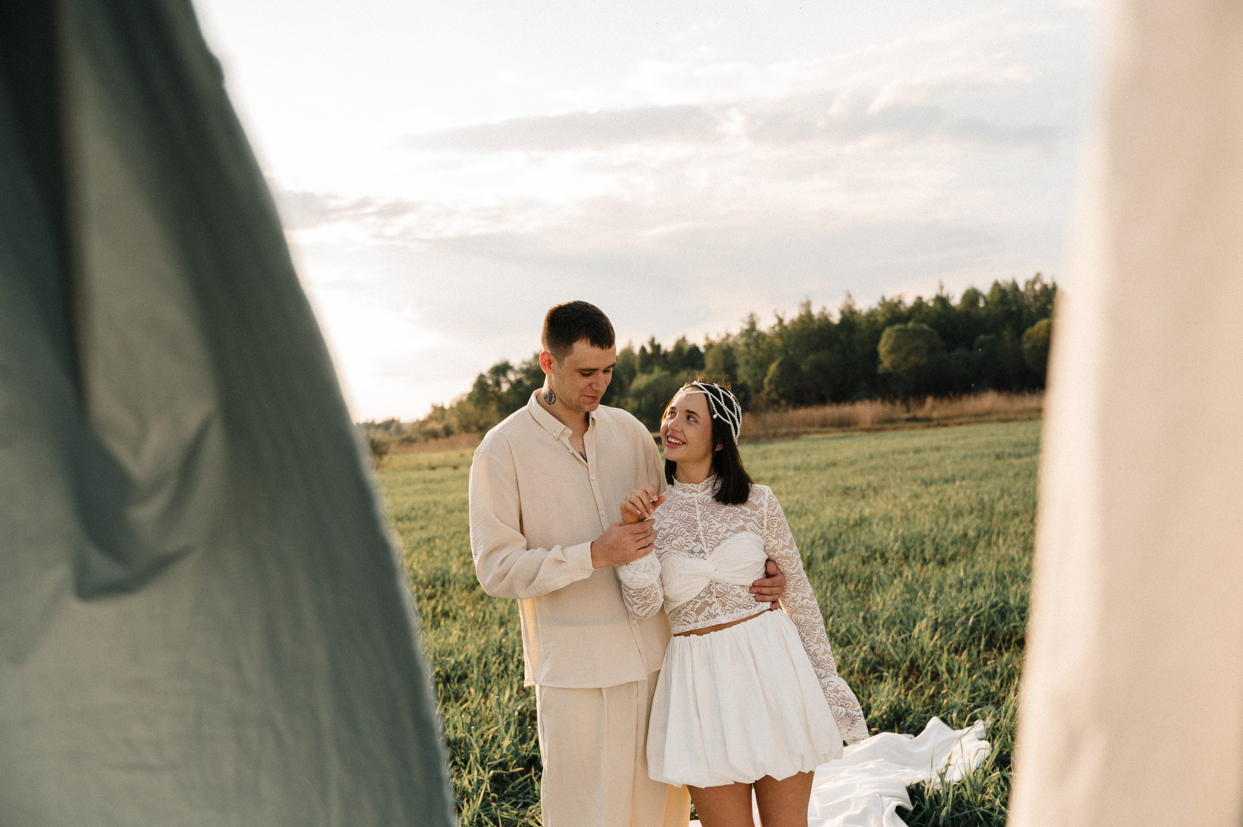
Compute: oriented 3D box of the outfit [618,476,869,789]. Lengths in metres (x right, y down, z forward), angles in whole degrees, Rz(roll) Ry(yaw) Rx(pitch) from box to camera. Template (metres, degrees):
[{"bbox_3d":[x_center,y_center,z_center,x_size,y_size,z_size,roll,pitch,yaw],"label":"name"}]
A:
[{"bbox_3d":[0.303,0.544,3.000,0.580,0.770,0.380,-4,-1,16],"label":"outfit"}]

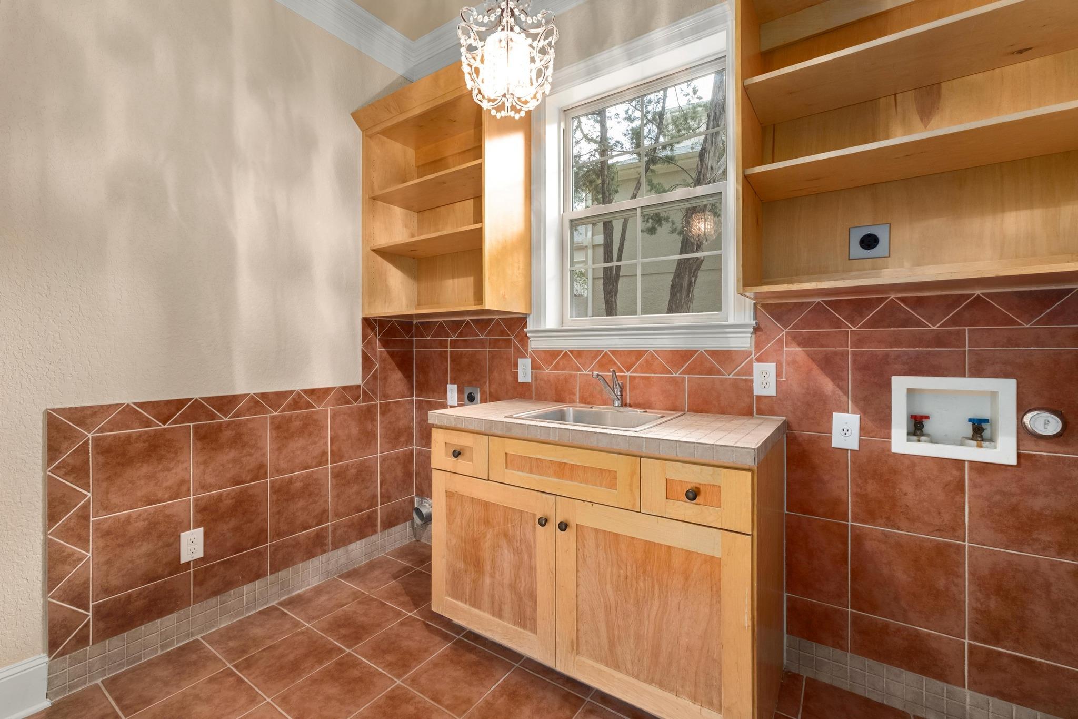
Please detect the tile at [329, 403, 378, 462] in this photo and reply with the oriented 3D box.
[{"bbox_3d":[-1.011,0.405,2.469,0.010,0.296,0.296,1,1,34],"label":"tile"}]

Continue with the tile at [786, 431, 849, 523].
[{"bbox_3d":[1.008,0.420,1.622,0.188,0.298,0.010,1,1,34],"label":"tile"}]

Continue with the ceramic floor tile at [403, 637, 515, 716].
[{"bbox_3d":[-0.295,1.174,1.672,0.299,0.010,0.302,1,1,34],"label":"ceramic floor tile"}]

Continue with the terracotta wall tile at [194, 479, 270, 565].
[{"bbox_3d":[-1.353,0.717,1.983,0.010,0.301,0.297,1,1,34],"label":"terracotta wall tile"}]

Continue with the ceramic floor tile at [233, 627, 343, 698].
[{"bbox_3d":[-0.972,1.175,1.763,0.299,0.010,0.299,1,1,34],"label":"ceramic floor tile"}]

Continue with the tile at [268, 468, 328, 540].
[{"bbox_3d":[-1.188,0.715,2.241,0.010,0.298,0.296,1,1,34],"label":"tile"}]

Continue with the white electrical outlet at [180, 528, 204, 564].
[{"bbox_3d":[-1.425,0.764,1.846,0.009,0.122,0.079,1,1,34],"label":"white electrical outlet"}]

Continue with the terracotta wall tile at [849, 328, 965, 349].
[{"bbox_3d":[1.210,-0.068,1.477,0.295,0.062,0.010,1,1,34],"label":"terracotta wall tile"}]

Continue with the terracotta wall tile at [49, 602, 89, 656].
[{"bbox_3d":[-1.636,0.918,1.567,0.010,0.205,0.097,1,1,34],"label":"terracotta wall tile"}]

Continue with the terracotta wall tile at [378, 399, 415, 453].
[{"bbox_3d":[-0.860,0.403,2.721,0.010,0.298,0.260,1,1,34],"label":"terracotta wall tile"}]

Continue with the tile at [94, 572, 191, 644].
[{"bbox_3d":[-1.526,0.954,1.745,0.010,0.150,0.296,1,1,34],"label":"tile"}]

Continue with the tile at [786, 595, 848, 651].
[{"bbox_3d":[1.014,0.961,1.642,0.192,0.150,0.010,0,1,34],"label":"tile"}]

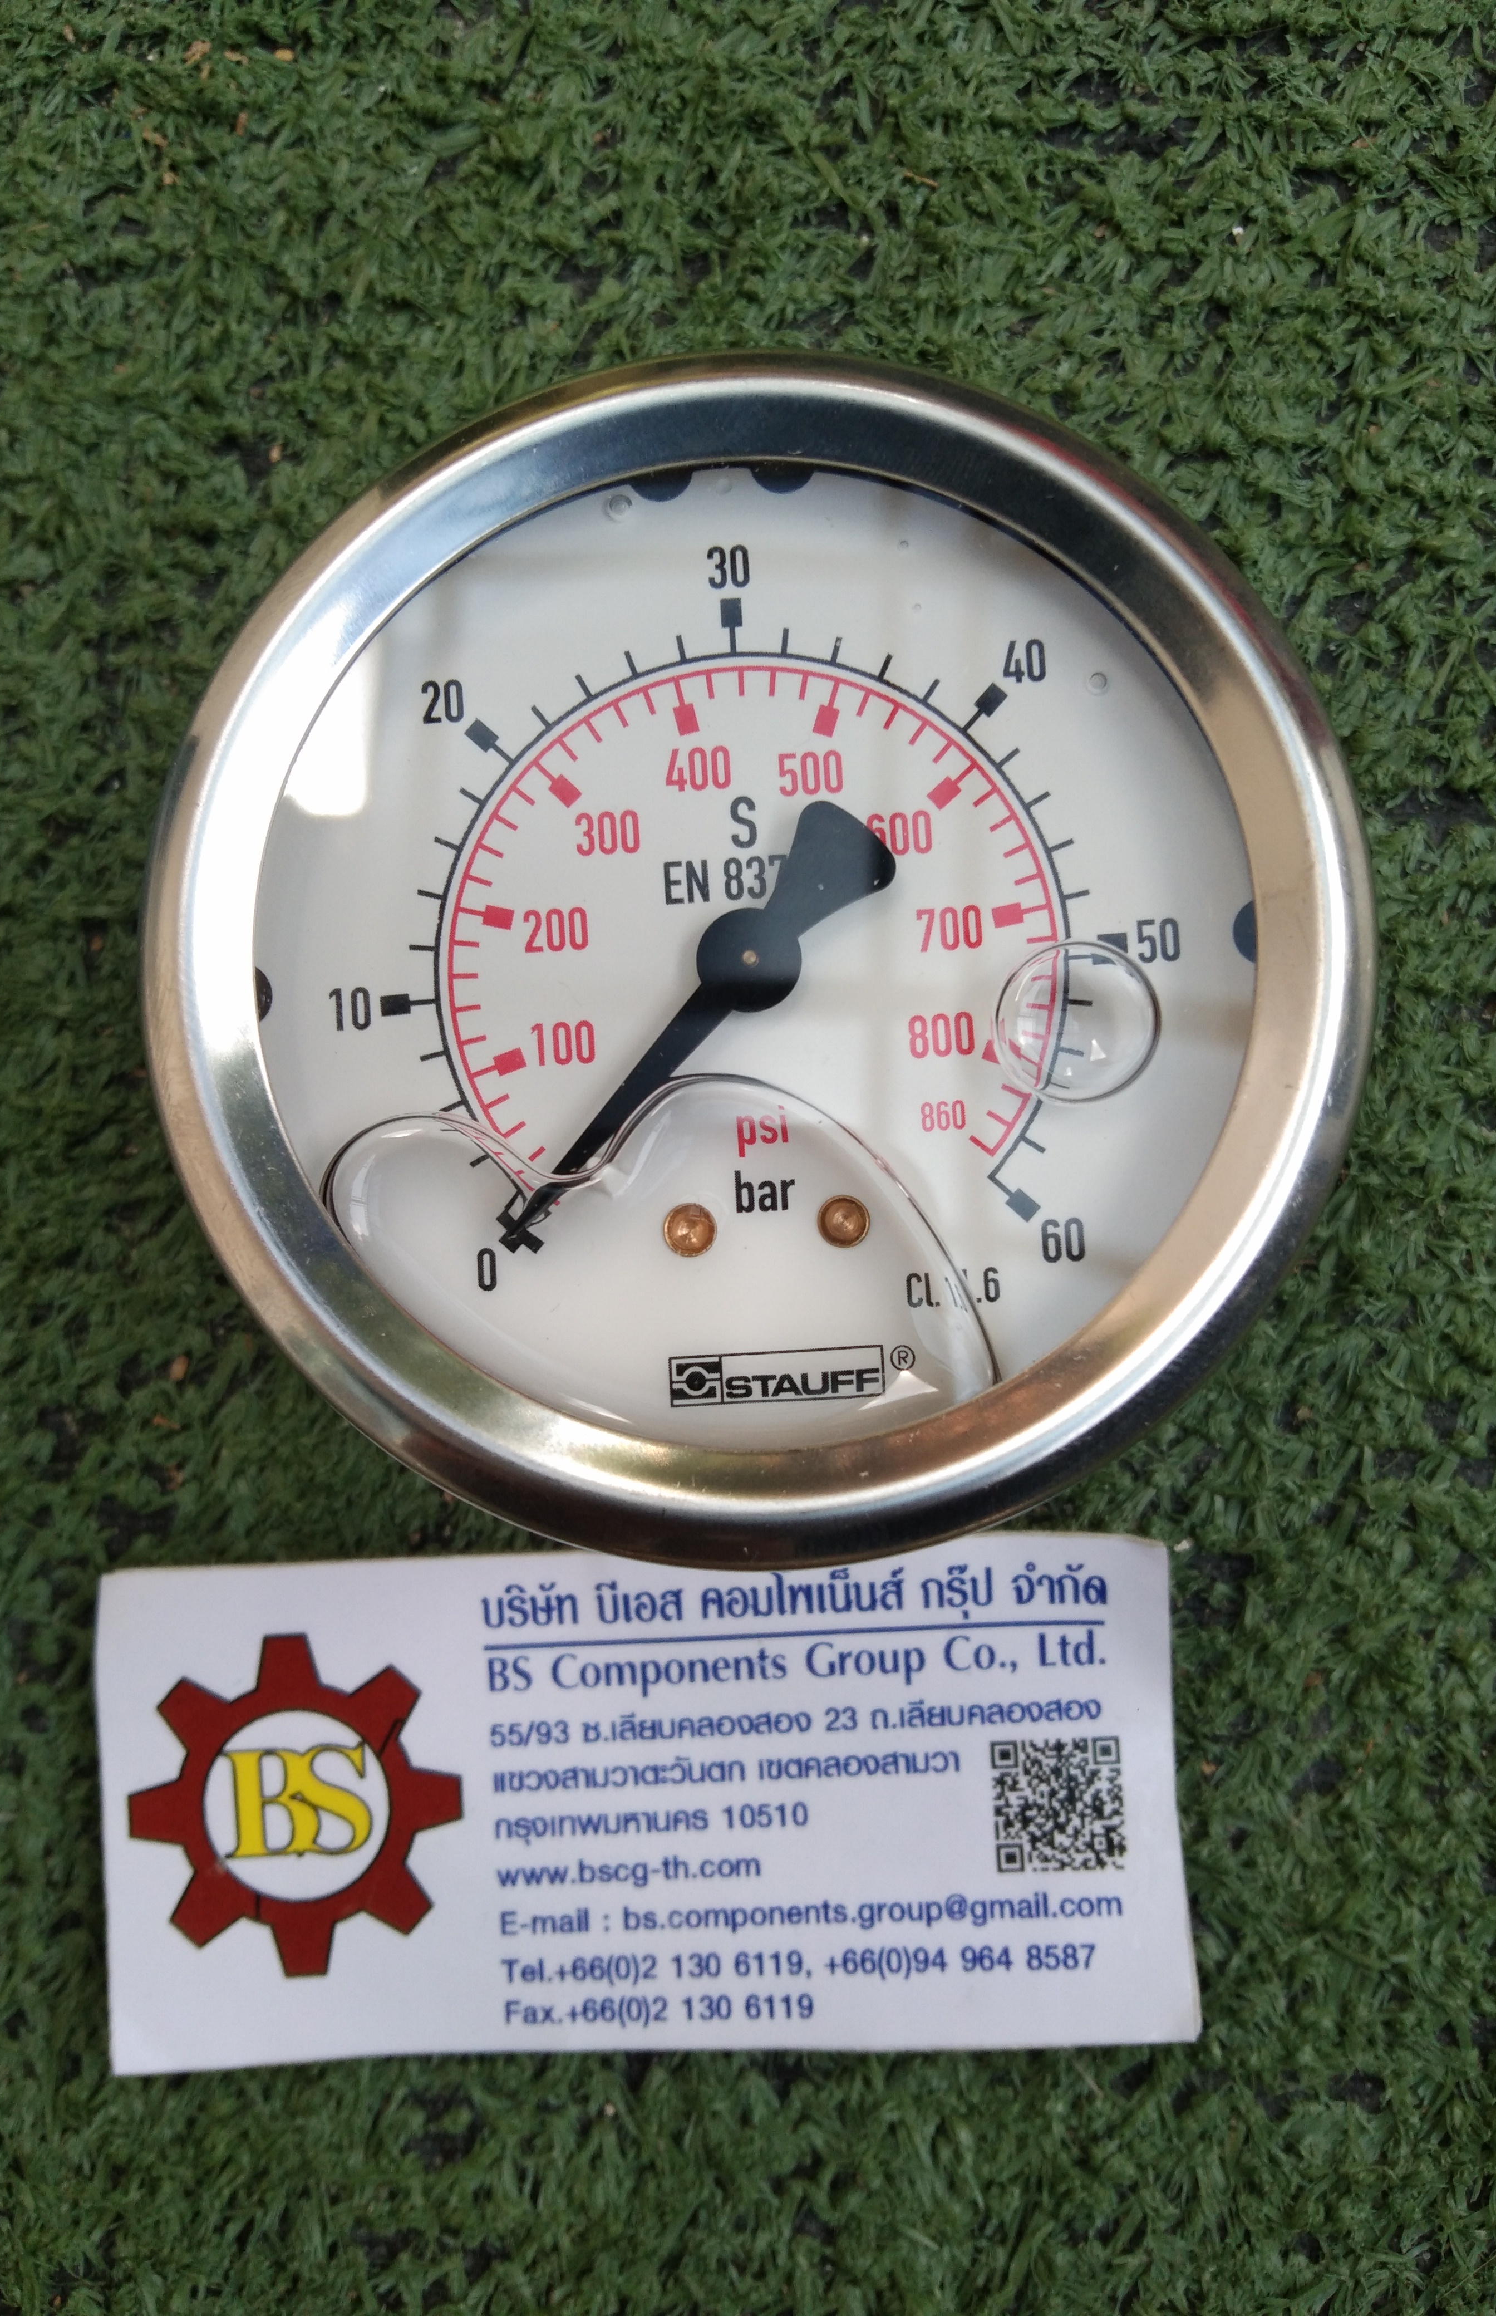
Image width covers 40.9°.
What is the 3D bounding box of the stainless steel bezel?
[{"bbox_3d":[0.000,-0.011,0.113,0.068,0.016,0.068,-3,84,1],"label":"stainless steel bezel"}]

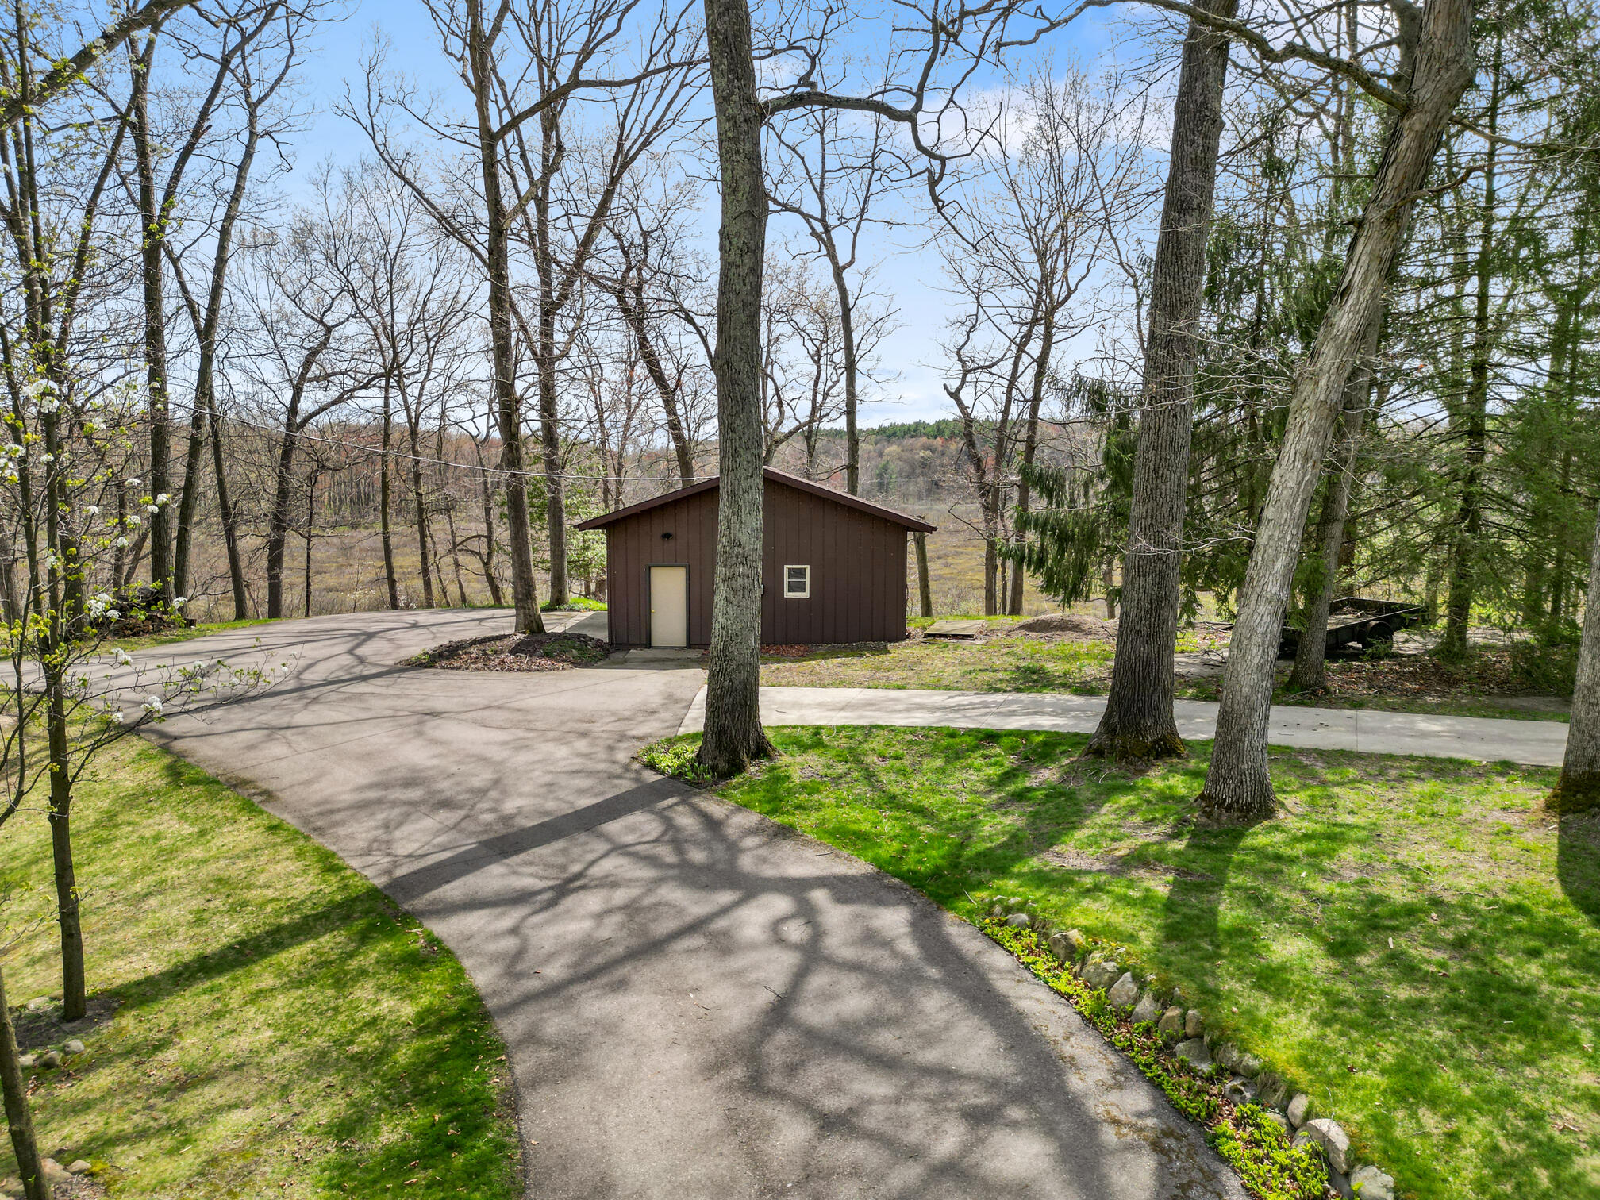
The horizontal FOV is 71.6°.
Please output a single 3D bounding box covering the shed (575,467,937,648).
[{"bbox_3d":[-0.986,-1.435,30.908,8.803,4.488,7.700,0,7,1],"label":"shed"}]

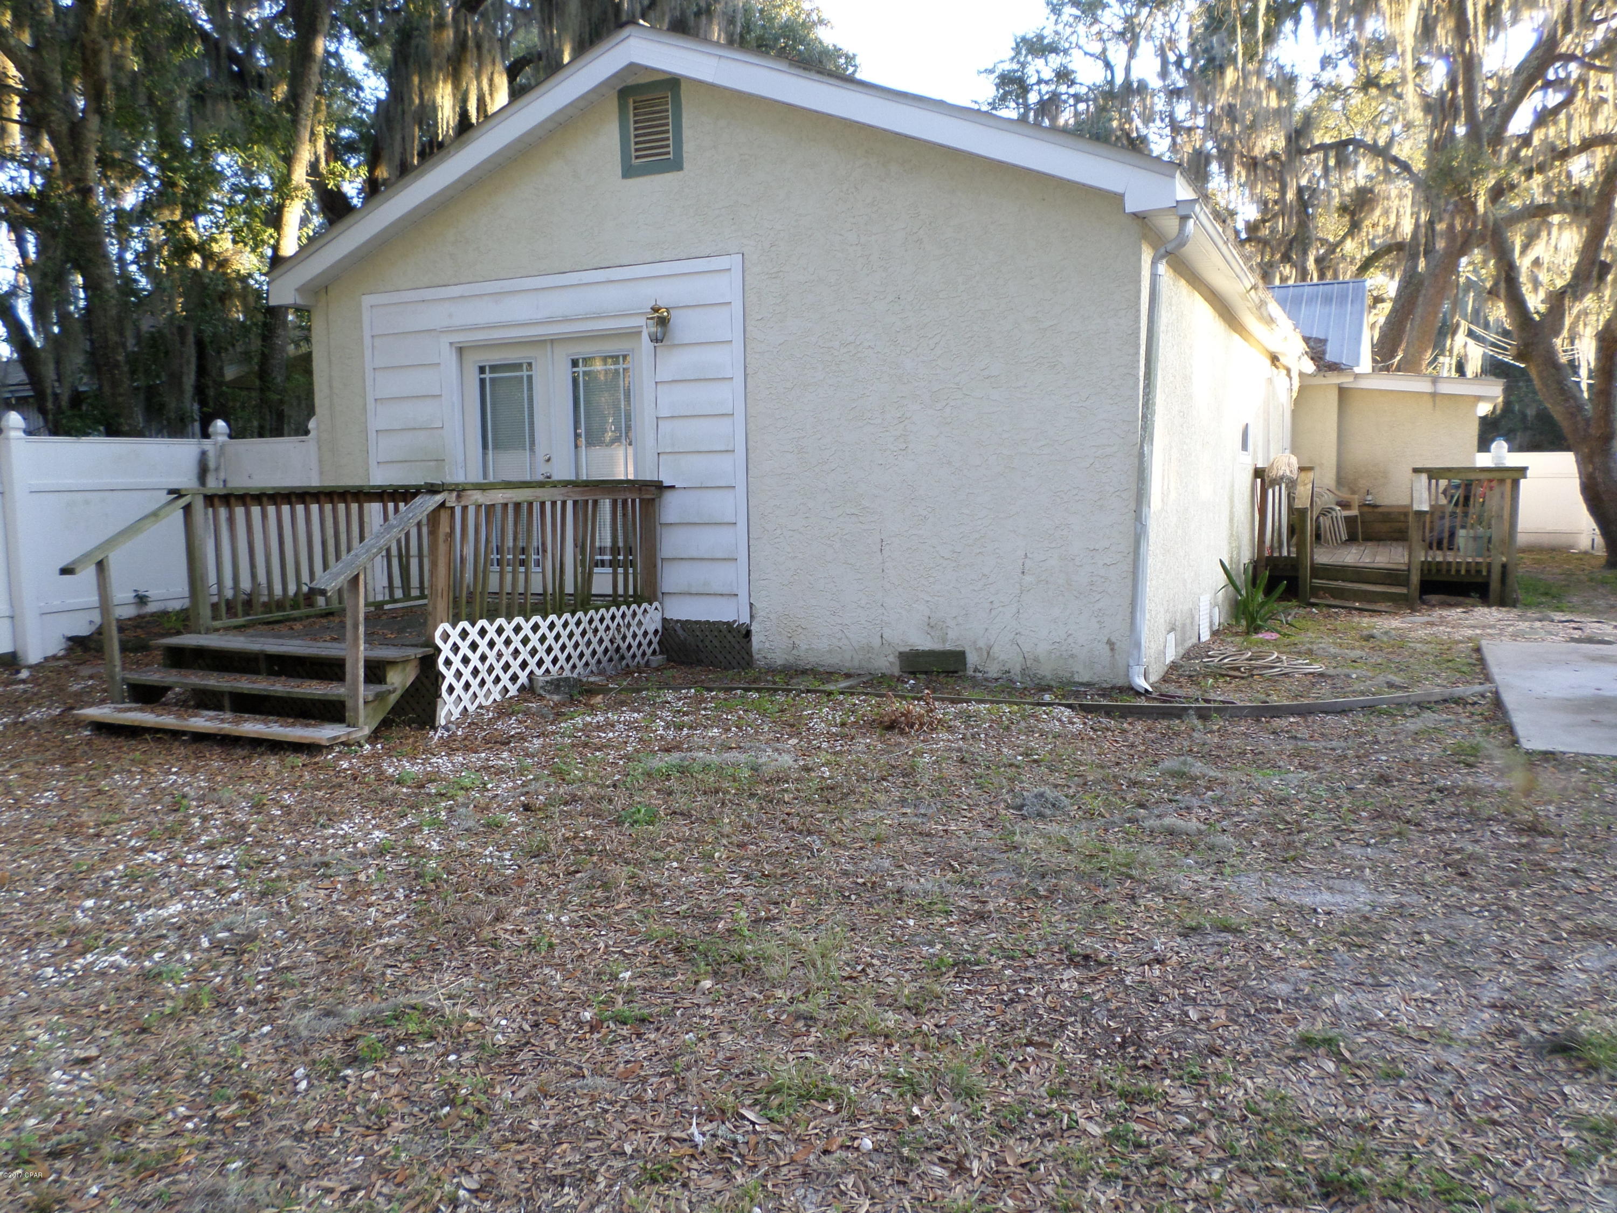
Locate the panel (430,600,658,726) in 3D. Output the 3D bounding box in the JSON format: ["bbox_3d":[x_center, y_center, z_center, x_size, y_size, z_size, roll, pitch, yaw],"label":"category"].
[{"bbox_3d":[-1.655,0.305,7.925,0.050,0.550,2.380,2,7,26],"label":"panel"}]

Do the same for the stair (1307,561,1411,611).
[{"bbox_3d":[6.294,-0.225,13.395,1.070,0.460,0.700,2,7,26],"label":"stair"}]

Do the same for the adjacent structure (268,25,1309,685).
[{"bbox_3d":[1.288,-2.418,13.727,7.900,4.690,11.350,2,7,26],"label":"adjacent structure"}]

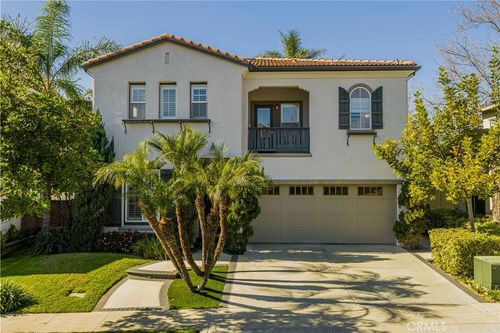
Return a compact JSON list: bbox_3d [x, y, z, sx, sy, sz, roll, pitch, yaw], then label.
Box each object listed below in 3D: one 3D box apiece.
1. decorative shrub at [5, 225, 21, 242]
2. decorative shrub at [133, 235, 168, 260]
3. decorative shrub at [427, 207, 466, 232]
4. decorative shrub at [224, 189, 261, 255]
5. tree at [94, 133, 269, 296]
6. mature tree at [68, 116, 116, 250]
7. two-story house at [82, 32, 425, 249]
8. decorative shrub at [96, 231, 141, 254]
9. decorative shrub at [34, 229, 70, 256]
[{"bbox_3d":[-8.250,2.340,13.500,0.520,0.580,0.520,0,0,2],"label":"decorative shrub"},{"bbox_3d":[-3.140,2.440,12.200,1.120,0.700,0.950,0,0,2],"label":"decorative shrub"},{"bbox_3d":[7.700,2.130,15.100,1.550,1.000,1.150,0,0,2],"label":"decorative shrub"},{"bbox_3d":[-0.250,1.660,12.850,1.200,2.150,1.100,0,0,2],"label":"decorative shrub"},{"bbox_3d":[-1.730,0.950,9.750,4.200,3.950,3.400,0,0,2],"label":"tree"},{"bbox_3d":[-5.200,0.440,12.750,1.400,4.400,1.350,0,0,2],"label":"mature tree"},{"bbox_3d":[0.160,-0.950,18.200,11.400,7.300,10.000,0,0,2],"label":"two-story house"},{"bbox_3d":[-4.320,2.370,12.700,1.400,0.660,0.850,0,0,2],"label":"decorative shrub"},{"bbox_3d":[-6.440,2.350,12.550,1.150,0.680,1.000,0,0,2],"label":"decorative shrub"}]

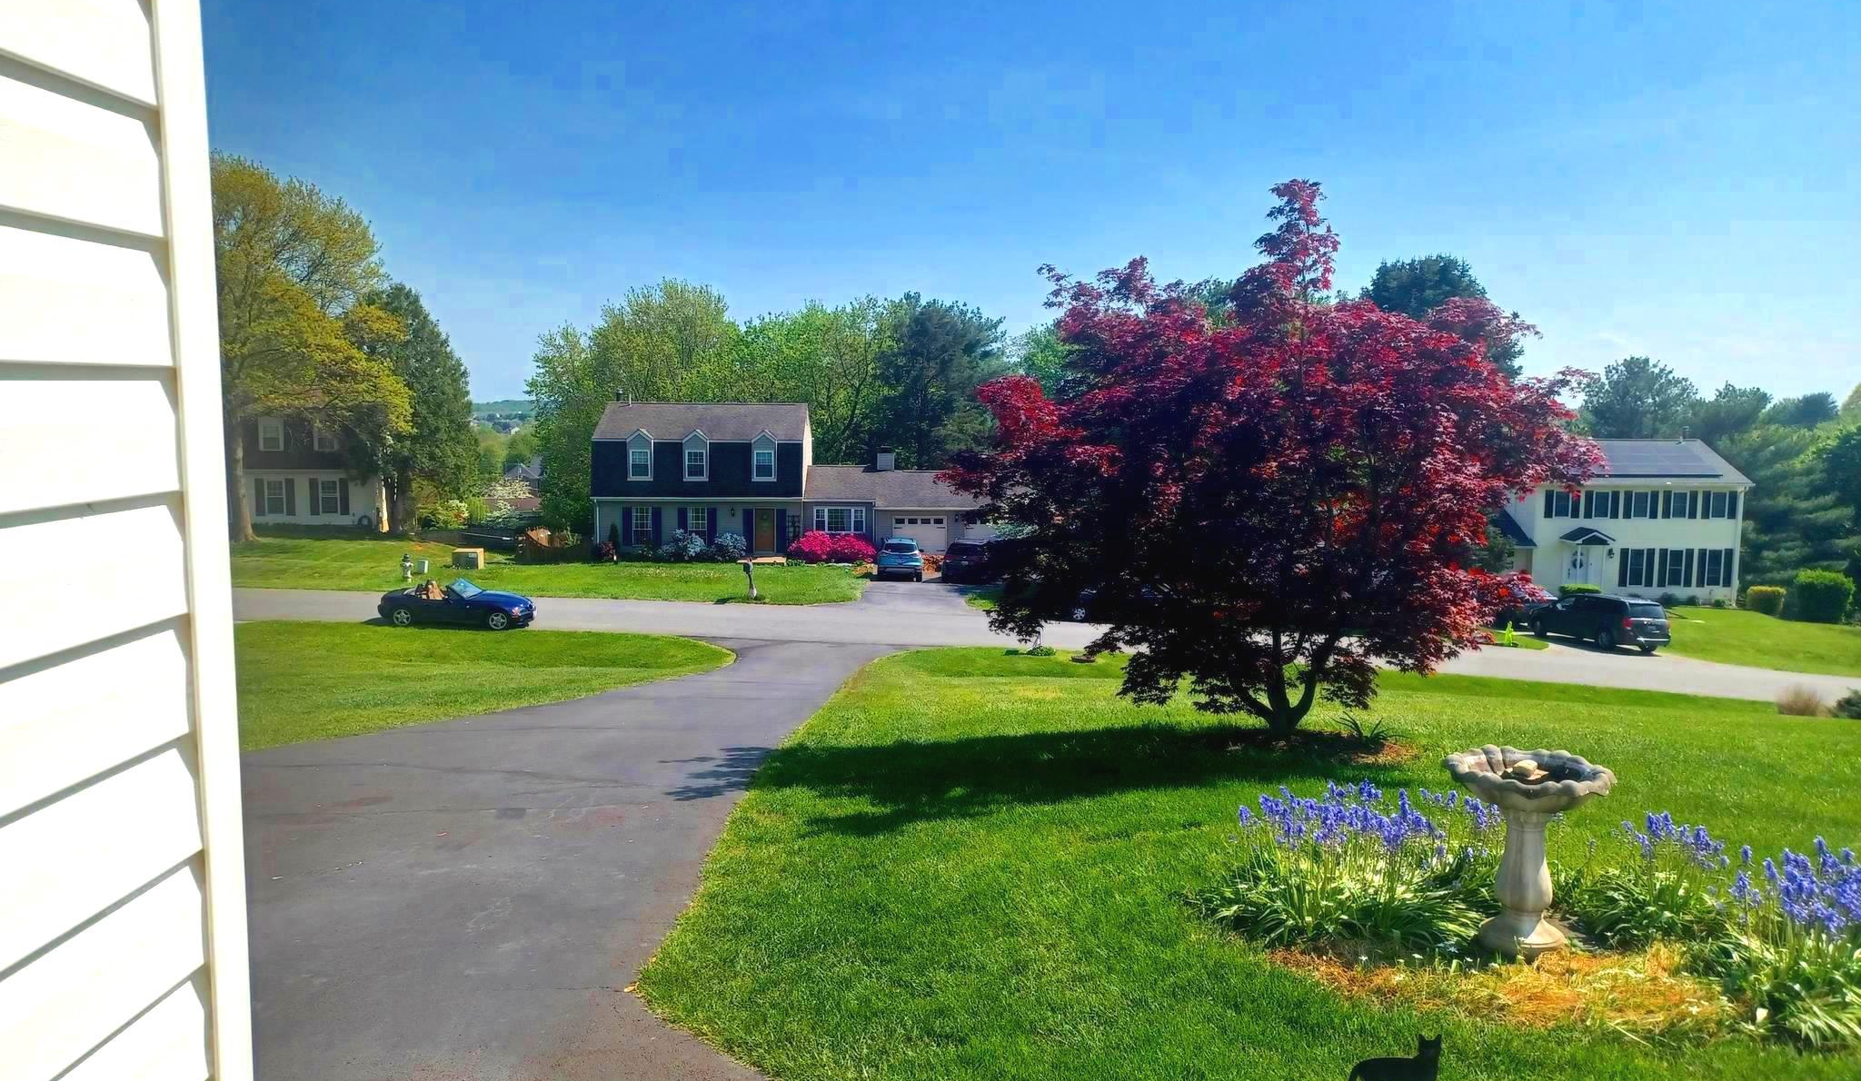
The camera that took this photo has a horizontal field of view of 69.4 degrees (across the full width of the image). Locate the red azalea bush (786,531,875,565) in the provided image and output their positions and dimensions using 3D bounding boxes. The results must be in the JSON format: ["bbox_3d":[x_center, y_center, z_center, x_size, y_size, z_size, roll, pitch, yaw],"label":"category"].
[{"bbox_3d":[-4.491,0.341,61.085,3.900,1.400,1.800,0,5,0],"label":"red azalea bush"}]

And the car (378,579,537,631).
[{"bbox_3d":[-12.181,1.580,34.787,4.030,1.280,1.700,2,5,3],"label":"car"}]

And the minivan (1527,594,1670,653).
[{"bbox_3d":[23.350,2.736,47.261,2.000,1.750,5.140,2,4,-17],"label":"minivan"}]

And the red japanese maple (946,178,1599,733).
[{"bbox_3d":[3.206,-0.734,12.284,5.800,5.050,5.600,0,5,0],"label":"red japanese maple"}]

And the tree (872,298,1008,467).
[{"bbox_3d":[0.577,-7.465,81.659,8.000,15.000,8.000,0,5,0],"label":"tree"}]

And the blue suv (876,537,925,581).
[{"bbox_3d":[-1.264,0.665,57.098,1.870,1.680,4.550,0,5,1],"label":"blue suv"}]

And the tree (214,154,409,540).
[{"bbox_3d":[-27.320,-7.663,52.520,12.000,15.500,11.700,0,5,0],"label":"tree"}]

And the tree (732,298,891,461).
[{"bbox_3d":[-7.230,-7.365,81.669,9.800,14.800,9.500,0,5,0],"label":"tree"}]

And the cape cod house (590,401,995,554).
[{"bbox_3d":[-5.700,-3.045,65.997,20.200,7.350,8.600,0,5,1],"label":"cape cod house"}]

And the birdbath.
[{"bbox_3d":[2.012,1.061,4.535,0.530,0.620,0.530,0,5,0],"label":"birdbath"}]

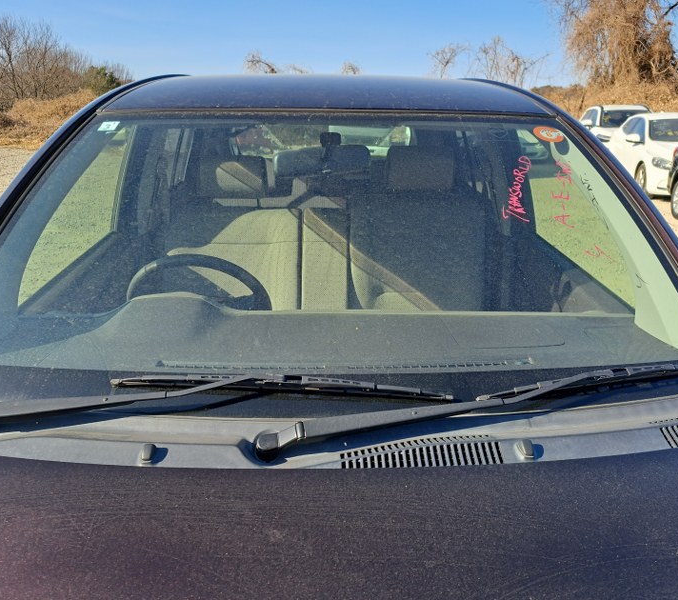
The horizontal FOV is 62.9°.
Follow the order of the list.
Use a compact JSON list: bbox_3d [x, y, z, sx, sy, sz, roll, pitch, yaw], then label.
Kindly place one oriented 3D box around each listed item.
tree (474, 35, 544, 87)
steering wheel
[{"bbox_3d":[7.176,-8.934,23.344,3.300,4.000,3.000,1,19,0],"label":"tree"},{"bbox_3d":[-0.357,0.046,1.429,0.370,0.370,0.110,1,40,0],"label":"steering wheel"}]

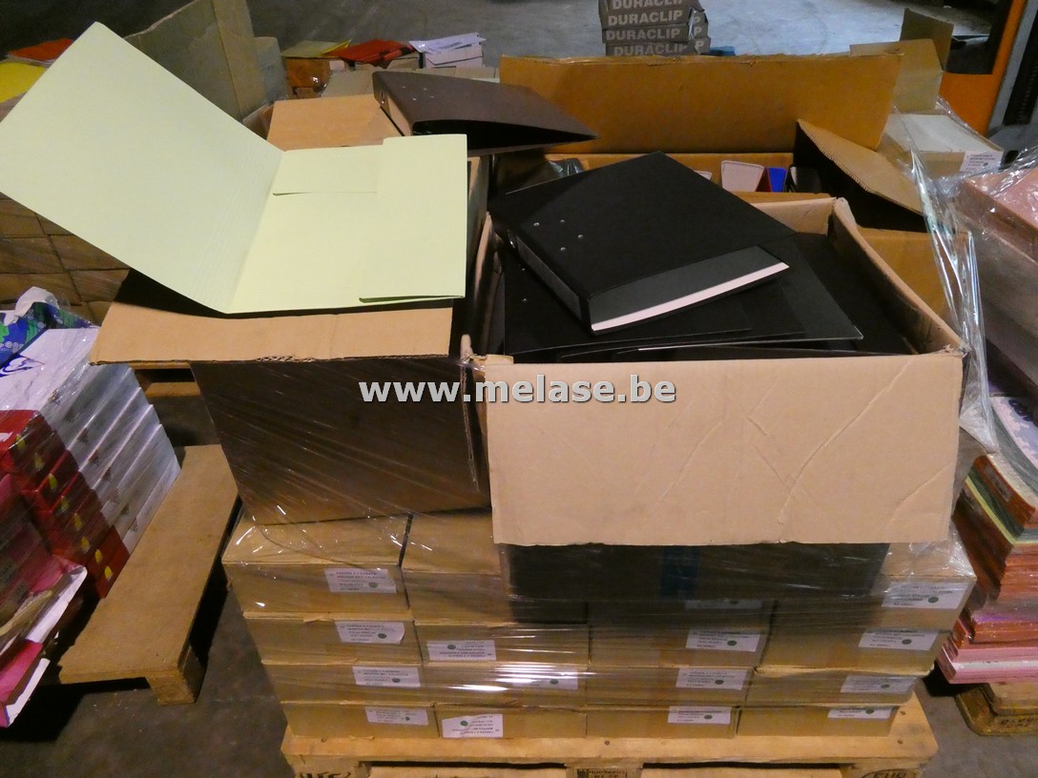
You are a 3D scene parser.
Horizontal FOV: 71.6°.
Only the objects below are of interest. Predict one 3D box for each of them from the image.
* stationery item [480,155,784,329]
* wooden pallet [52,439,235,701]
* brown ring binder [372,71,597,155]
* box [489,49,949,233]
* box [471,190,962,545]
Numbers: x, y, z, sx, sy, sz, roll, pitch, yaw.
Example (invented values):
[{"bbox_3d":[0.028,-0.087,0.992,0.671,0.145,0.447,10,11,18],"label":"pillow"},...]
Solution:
[{"bbox_3d":[0.148,-0.213,0.969,0.285,0.052,0.318,-19,40,-14],"label":"stationery item"},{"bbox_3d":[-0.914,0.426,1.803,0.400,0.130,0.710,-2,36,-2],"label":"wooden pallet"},{"bbox_3d":[-0.063,-0.460,1.155,0.285,0.055,0.318,-11,37,-14],"label":"brown ring binder"},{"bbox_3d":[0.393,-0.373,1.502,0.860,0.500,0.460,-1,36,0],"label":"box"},{"bbox_3d":[0.228,0.016,1.042,0.520,0.410,0.460,-1,36,3],"label":"box"}]

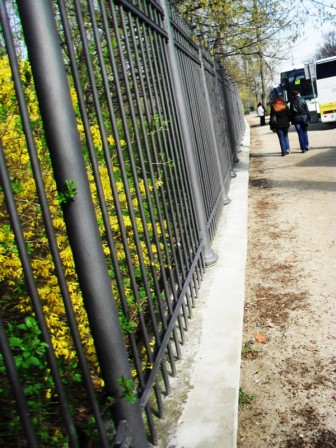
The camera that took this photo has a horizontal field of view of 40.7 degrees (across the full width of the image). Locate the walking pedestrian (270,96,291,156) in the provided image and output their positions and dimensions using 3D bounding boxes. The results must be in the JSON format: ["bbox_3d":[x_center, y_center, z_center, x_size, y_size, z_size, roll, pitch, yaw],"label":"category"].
[{"bbox_3d":[3.313,-2.870,13.257,0.540,1.670,0.450,-9,13,12],"label":"walking pedestrian"}]

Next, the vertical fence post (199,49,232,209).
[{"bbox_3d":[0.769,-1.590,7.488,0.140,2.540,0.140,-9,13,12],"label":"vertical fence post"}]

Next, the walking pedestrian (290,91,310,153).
[{"bbox_3d":[3.908,-3.018,13.306,0.550,1.740,0.450,-9,13,12],"label":"walking pedestrian"}]

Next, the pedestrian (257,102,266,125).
[{"bbox_3d":[6.799,-7.949,32.764,0.420,1.630,0.500,-22,17,-40],"label":"pedestrian"}]

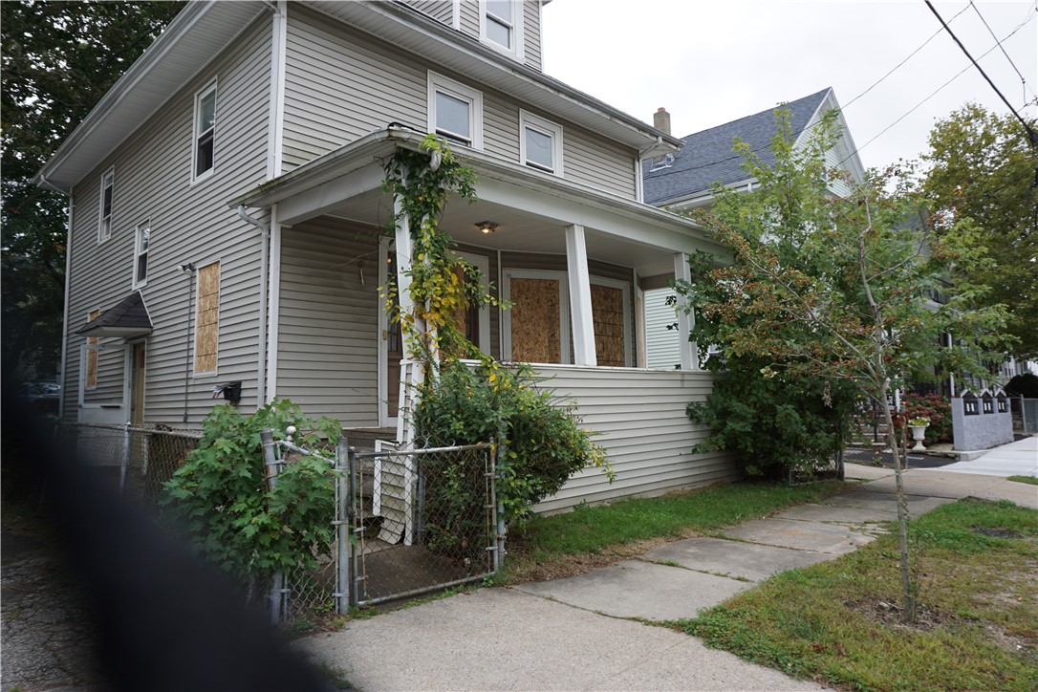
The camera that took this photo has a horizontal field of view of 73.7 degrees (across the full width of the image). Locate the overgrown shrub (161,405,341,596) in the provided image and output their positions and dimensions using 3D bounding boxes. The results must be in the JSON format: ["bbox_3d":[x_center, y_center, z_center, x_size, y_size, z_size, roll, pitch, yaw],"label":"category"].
[{"bbox_3d":[-1.581,0.919,4.095,0.889,1.193,1.030,-6,-7,44],"label":"overgrown shrub"}]

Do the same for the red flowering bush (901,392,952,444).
[{"bbox_3d":[8.665,1.558,14.742,1.150,1.150,1.250,-6,-7,44],"label":"red flowering bush"}]

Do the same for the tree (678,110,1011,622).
[{"bbox_3d":[1.882,0.134,3.979,1.521,2.714,1.638,-1,-5,0],"label":"tree"}]

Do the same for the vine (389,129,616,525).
[{"bbox_3d":[-0.076,-0.066,6.693,0.994,3.604,2.398,-6,-7,44],"label":"vine"}]

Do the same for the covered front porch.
[{"bbox_3d":[0.605,-0.044,9.434,2.668,4.025,7.546,-6,-7,44],"label":"covered front porch"}]

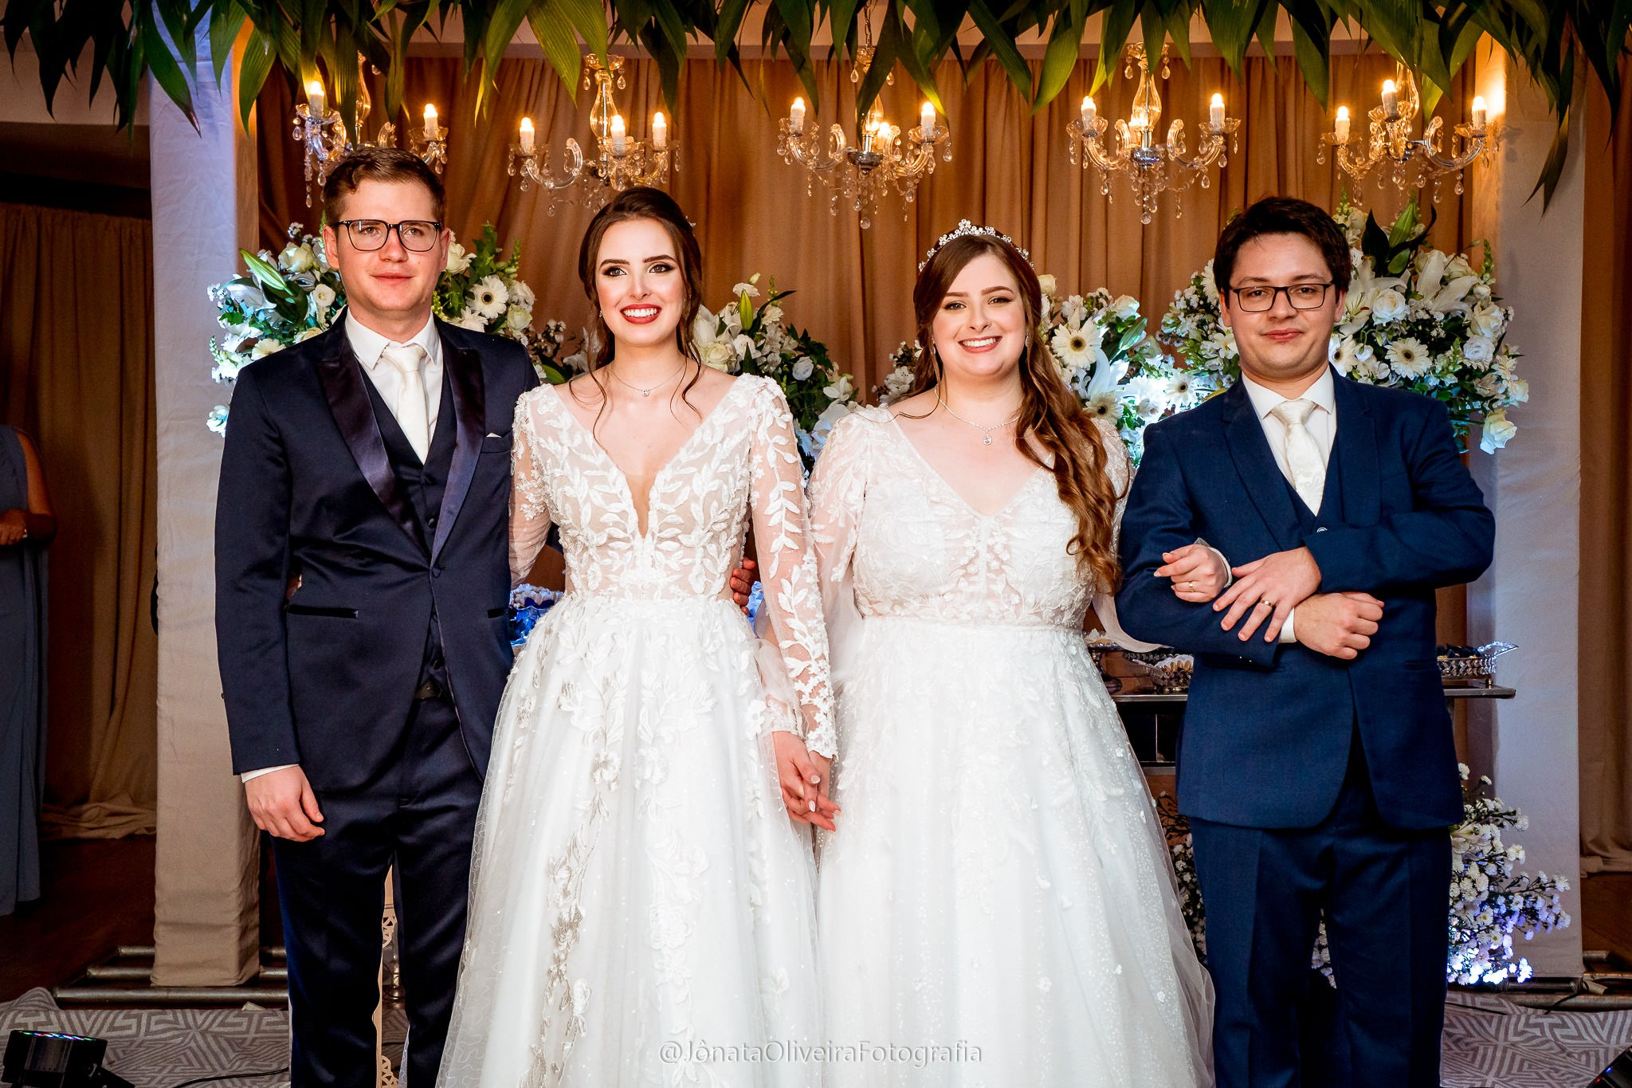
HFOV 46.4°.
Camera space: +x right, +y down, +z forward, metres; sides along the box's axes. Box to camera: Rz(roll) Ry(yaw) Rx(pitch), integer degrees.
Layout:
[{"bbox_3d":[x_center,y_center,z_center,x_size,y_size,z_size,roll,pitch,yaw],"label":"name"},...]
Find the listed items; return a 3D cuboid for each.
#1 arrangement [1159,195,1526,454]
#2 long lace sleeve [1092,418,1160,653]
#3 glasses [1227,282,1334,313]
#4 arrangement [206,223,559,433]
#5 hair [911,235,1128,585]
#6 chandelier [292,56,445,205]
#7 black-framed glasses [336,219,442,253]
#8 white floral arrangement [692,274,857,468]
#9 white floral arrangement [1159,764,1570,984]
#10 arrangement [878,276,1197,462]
[{"bbox_3d":[1.229,-0.507,4.450,0.820,0.600,0.550,0,1,0],"label":"arrangement"},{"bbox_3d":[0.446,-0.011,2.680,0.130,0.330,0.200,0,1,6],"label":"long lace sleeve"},{"bbox_3d":[0.652,-0.338,2.668,0.144,0.042,0.145,-3,1,13],"label":"glasses"},{"bbox_3d":[-1.024,-0.495,4.450,0.800,0.520,0.520,0,1,0],"label":"arrangement"},{"bbox_3d":[0.286,-0.189,2.710,0.290,0.490,0.270,0,1,5],"label":"hair"},{"bbox_3d":[-1.200,-1.107,5.100,0.420,0.450,0.420,0,1,0],"label":"chandelier"},{"bbox_3d":[-0.612,-0.431,2.727,0.142,0.046,0.145,0,1,-16],"label":"black-framed glasses"},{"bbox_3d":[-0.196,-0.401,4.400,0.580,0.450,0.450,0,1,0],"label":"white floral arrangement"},{"bbox_3d":[1.369,0.827,4.750,0.980,0.550,0.550,0,1,0],"label":"white floral arrangement"},{"bbox_3d":[0.511,-0.404,4.400,0.720,0.440,0.460,0,1,0],"label":"arrangement"}]

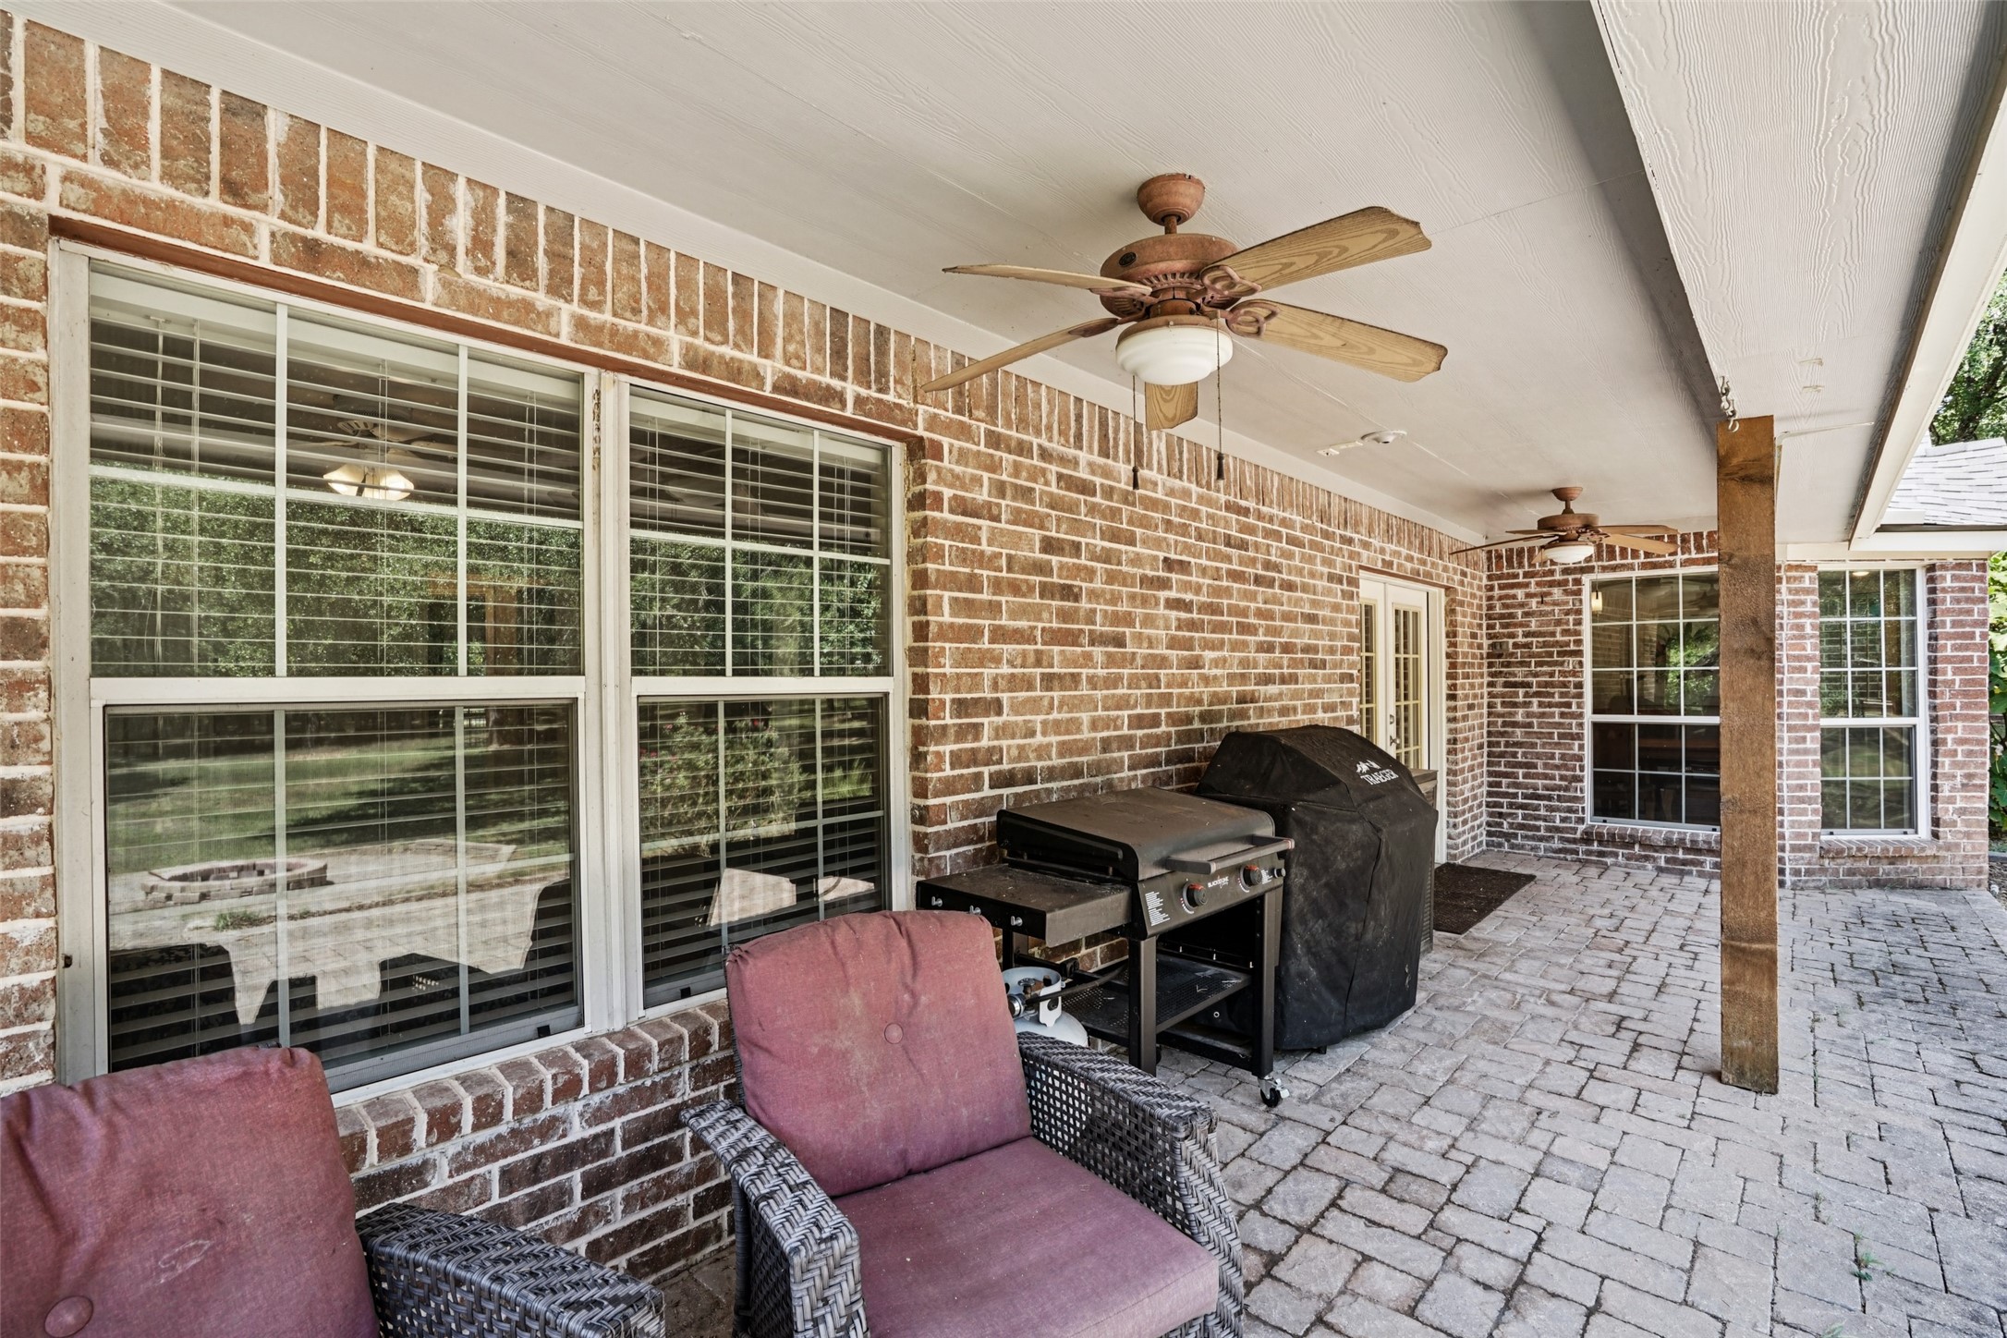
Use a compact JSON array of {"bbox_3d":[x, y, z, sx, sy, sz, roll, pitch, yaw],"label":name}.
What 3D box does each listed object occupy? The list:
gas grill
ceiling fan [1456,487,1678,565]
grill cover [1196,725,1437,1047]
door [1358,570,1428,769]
[{"bbox_3d":[0.396,0.954,2.760,0.667,1.022,1.203,-1,0,42],"label":"gas grill"},{"bbox_3d":[3.436,-0.871,5.456,1.293,0.458,1.293,-1,0,42],"label":"ceiling fan"},{"bbox_3d":[1.307,0.839,3.705,0.725,1.196,0.957,-1,0,42],"label":"grill cover"},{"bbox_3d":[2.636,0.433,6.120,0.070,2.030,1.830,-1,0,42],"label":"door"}]

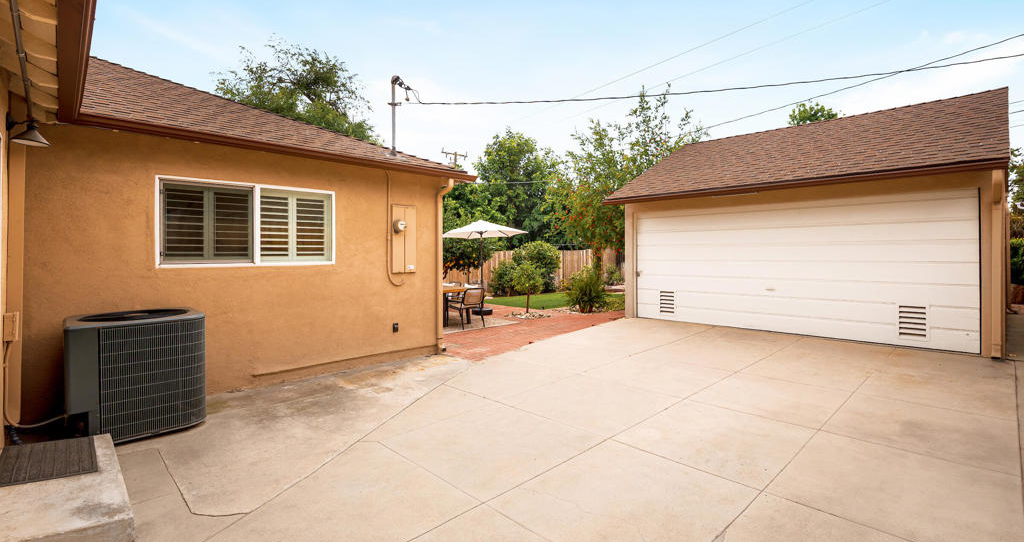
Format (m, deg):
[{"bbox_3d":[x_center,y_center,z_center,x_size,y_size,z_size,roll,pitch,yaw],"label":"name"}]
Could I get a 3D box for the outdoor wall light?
[{"bbox_3d":[-3.397,-0.985,3.205,0.210,0.210,0.200,-2,2,-45],"label":"outdoor wall light"}]

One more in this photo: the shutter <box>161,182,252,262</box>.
[{"bbox_3d":[-2.766,-0.429,4.169,0.700,0.700,0.050,-2,2,-45],"label":"shutter"}]

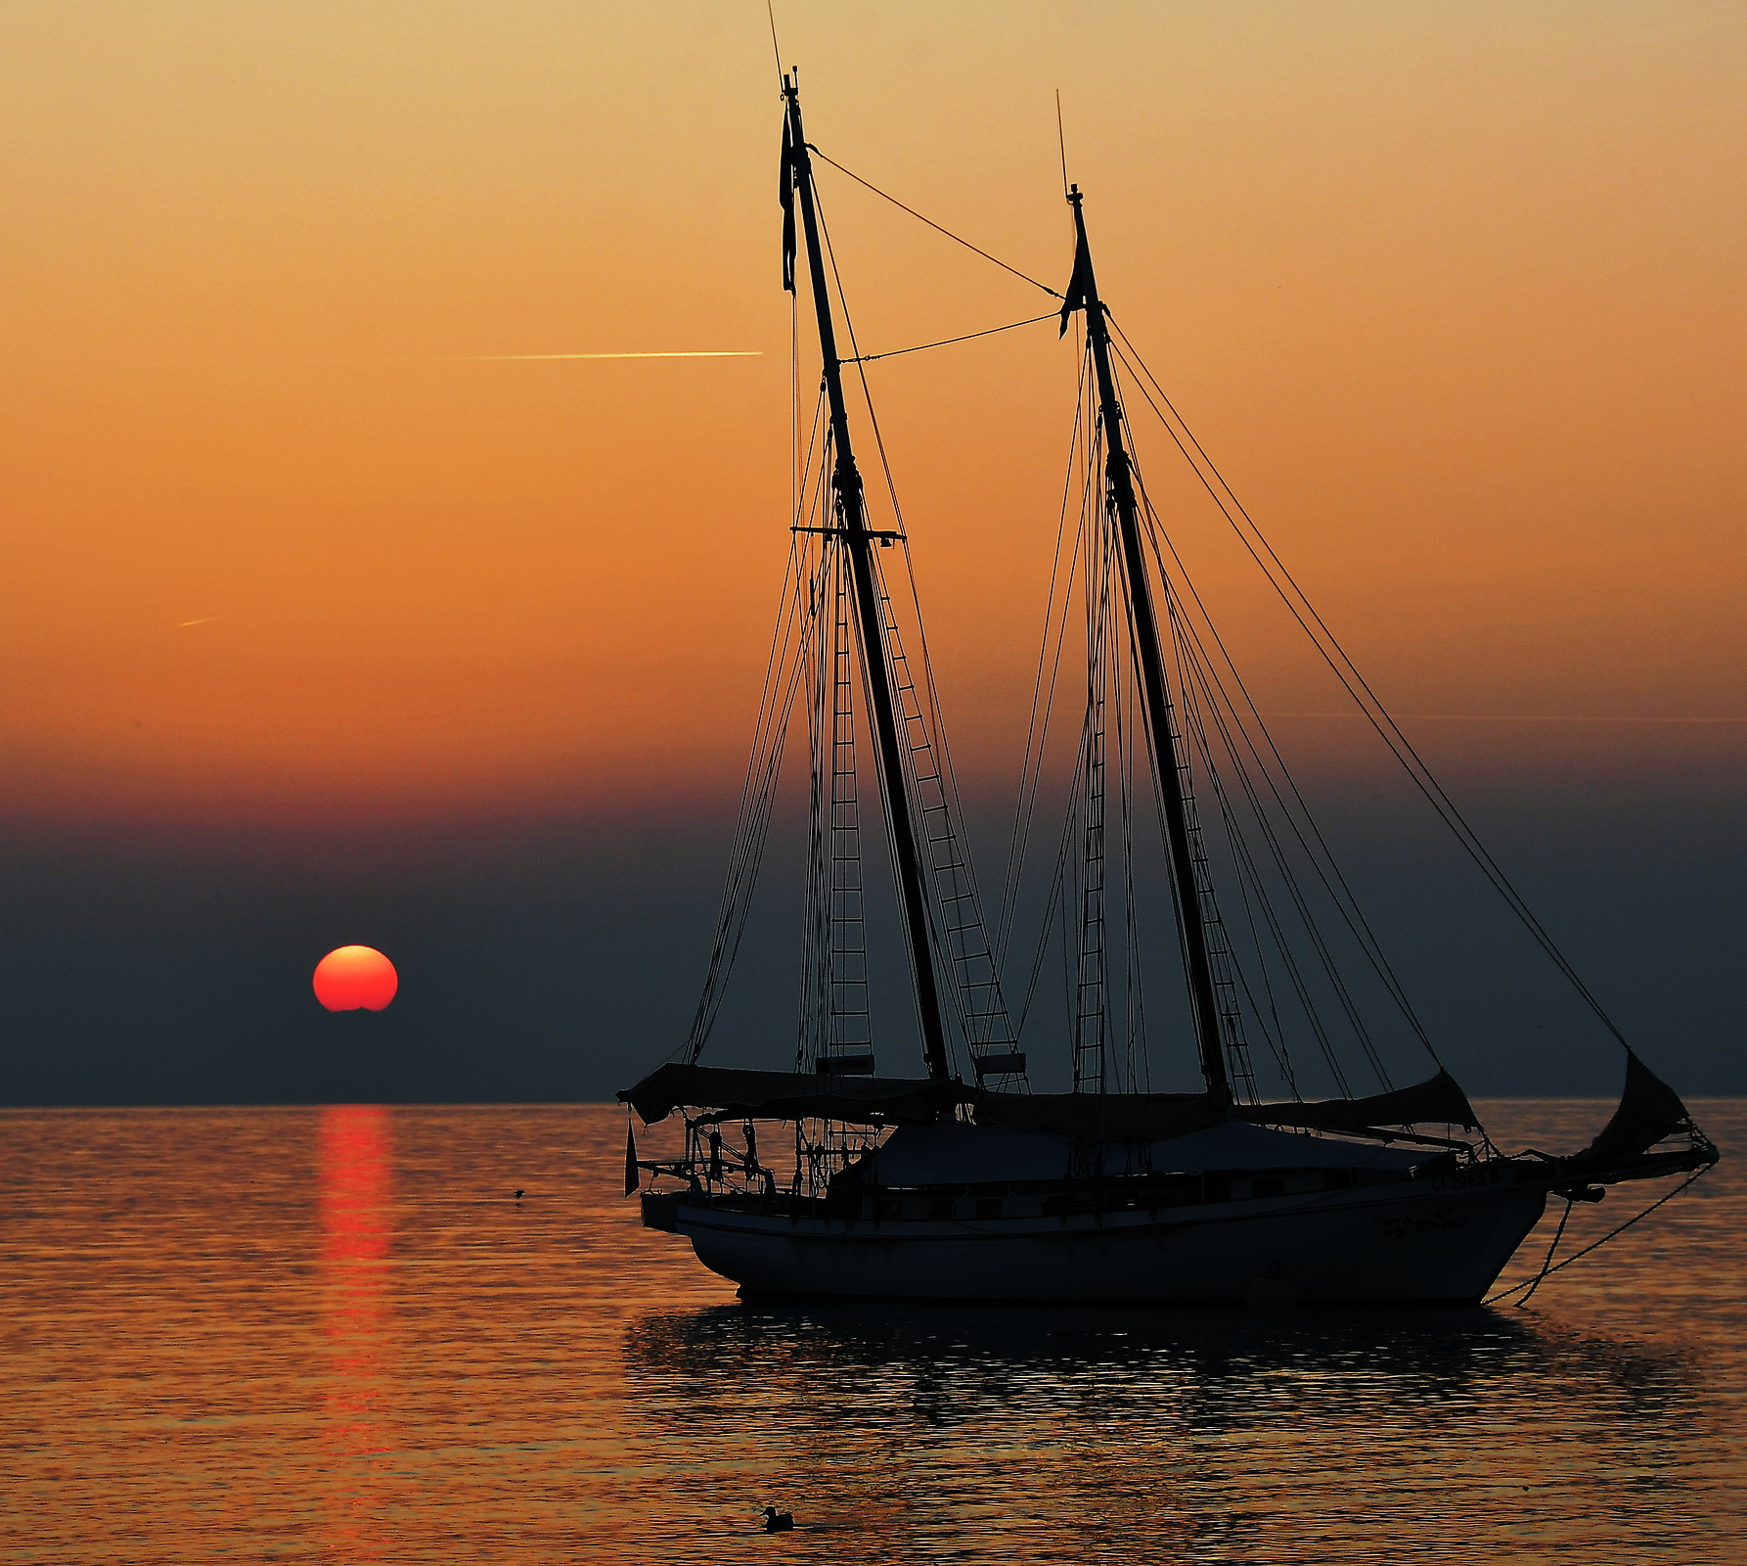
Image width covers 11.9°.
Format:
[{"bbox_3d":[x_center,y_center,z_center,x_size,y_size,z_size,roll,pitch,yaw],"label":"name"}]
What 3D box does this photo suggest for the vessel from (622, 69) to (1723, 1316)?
[{"bbox_3d":[3.890,-1.640,122.930,19.300,18.400,4.900,-2,-3,36],"label":"vessel"}]

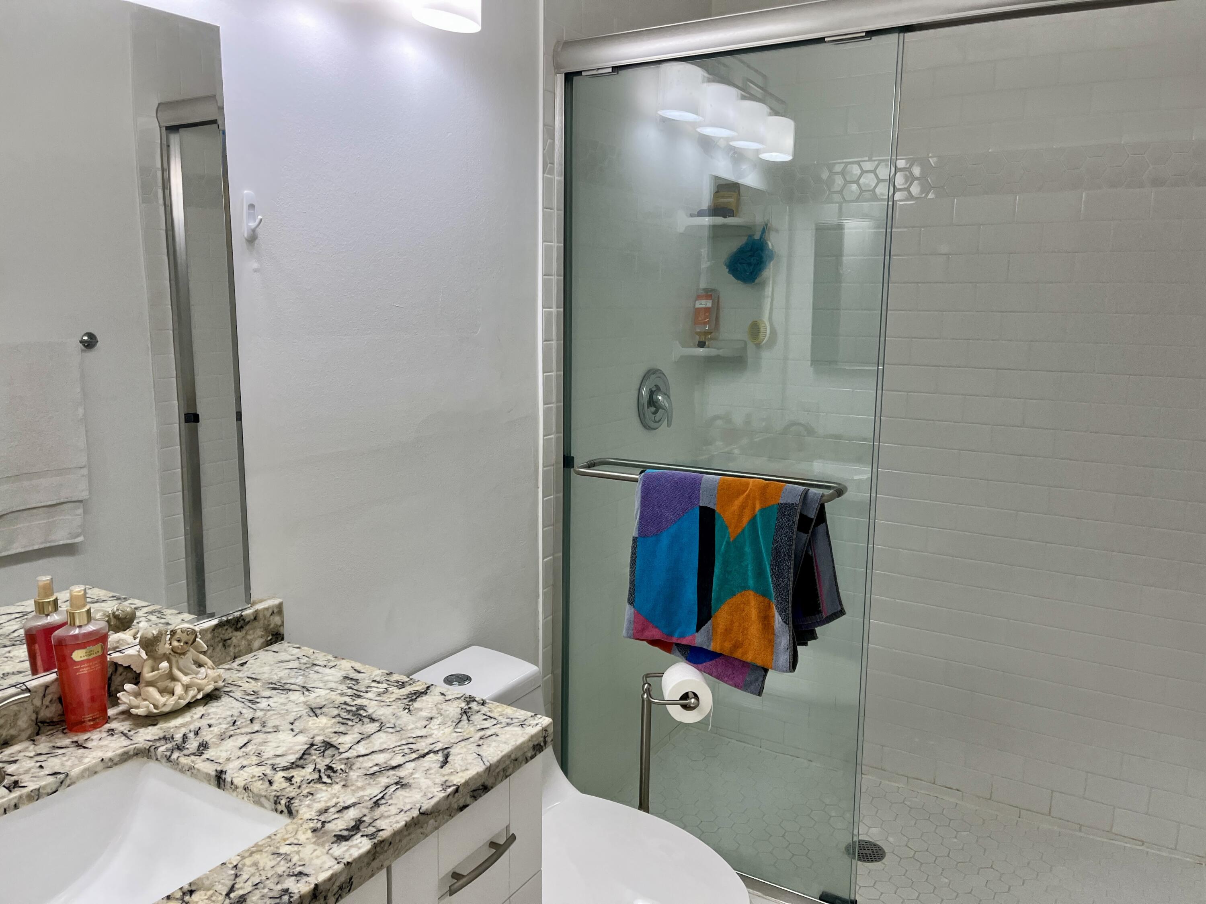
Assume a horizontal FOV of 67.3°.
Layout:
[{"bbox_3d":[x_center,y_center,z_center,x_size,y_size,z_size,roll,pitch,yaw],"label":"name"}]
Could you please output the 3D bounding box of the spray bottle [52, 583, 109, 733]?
[{"bbox_3d":[-0.708,0.278,1.233,0.040,0.196,0.066,9,13,43],"label":"spray bottle"}]

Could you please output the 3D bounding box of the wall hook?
[{"bbox_3d":[-0.553,-0.373,1.432,0.027,0.075,0.022,6,11,30],"label":"wall hook"}]

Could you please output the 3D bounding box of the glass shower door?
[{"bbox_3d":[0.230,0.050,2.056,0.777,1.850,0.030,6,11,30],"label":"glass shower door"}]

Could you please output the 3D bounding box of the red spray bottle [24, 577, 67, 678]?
[{"bbox_3d":[-0.775,0.271,1.273,0.040,0.196,0.066,4,10,18],"label":"red spray bottle"}]

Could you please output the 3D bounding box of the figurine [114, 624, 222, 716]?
[{"bbox_3d":[-0.625,0.308,1.311,0.130,0.114,0.087,-8,12,-42],"label":"figurine"}]

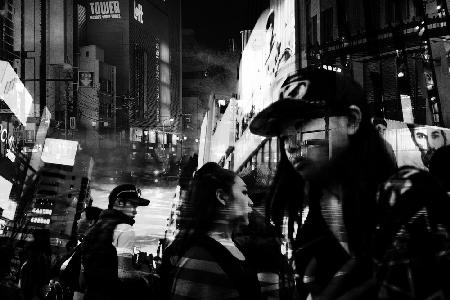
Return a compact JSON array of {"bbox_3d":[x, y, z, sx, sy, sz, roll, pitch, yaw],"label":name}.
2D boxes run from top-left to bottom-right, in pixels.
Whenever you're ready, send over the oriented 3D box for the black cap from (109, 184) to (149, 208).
[{"bbox_3d":[-0.620,0.302,4.300,0.270,0.150,0.178,1,-2,10],"label":"black cap"}]

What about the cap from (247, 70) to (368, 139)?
[{"bbox_3d":[0.178,-0.109,1.420,0.270,0.145,0.180,-2,-6,-43],"label":"cap"}]

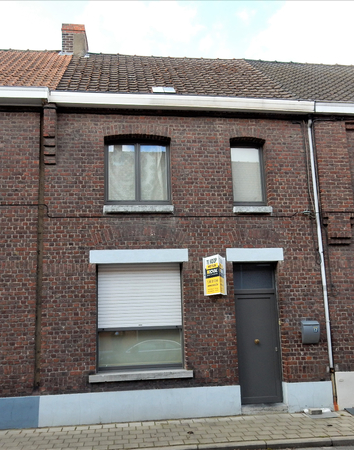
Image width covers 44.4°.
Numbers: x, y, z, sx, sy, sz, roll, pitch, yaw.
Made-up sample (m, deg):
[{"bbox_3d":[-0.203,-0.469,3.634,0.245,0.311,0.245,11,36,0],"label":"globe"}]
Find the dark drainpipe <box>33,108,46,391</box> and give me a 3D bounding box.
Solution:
[{"bbox_3d":[-2.511,0.330,7.902,0.090,5.107,0.090,-1,-11,-8],"label":"dark drainpipe"}]

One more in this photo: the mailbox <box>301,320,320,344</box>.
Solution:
[{"bbox_3d":[2.528,2.027,8.201,0.340,0.397,0.150,0,-11,-8],"label":"mailbox"}]

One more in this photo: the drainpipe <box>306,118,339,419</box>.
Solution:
[{"bbox_3d":[2.640,0.555,7.852,0.100,5.284,0.110,0,-10,-8],"label":"drainpipe"}]

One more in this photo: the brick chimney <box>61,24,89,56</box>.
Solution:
[{"bbox_3d":[-2.831,-4.895,12.046,0.621,0.941,0.780,0,-11,-8],"label":"brick chimney"}]

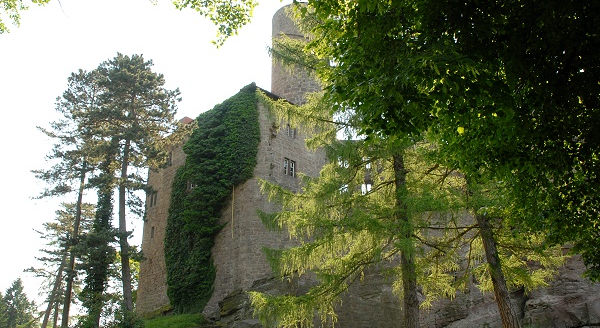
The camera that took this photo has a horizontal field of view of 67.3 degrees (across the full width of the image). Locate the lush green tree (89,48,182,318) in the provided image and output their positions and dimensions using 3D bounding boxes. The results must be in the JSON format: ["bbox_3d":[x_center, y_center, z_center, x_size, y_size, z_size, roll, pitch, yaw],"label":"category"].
[{"bbox_3d":[-13.591,0.936,37.069,6.800,23.000,6.800,-1,-18,0],"label":"lush green tree"}]

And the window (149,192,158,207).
[{"bbox_3d":[-15.824,3.928,49.181,1.600,1.700,0.300,-17,-24,41],"label":"window"}]

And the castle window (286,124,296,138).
[{"bbox_3d":[-0.857,-3.026,41.697,0.300,1.300,1.100,-17,-24,41],"label":"castle window"}]

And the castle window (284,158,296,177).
[{"bbox_3d":[-0.946,0.367,40.459,0.300,1.700,1.400,-17,-24,41],"label":"castle window"}]

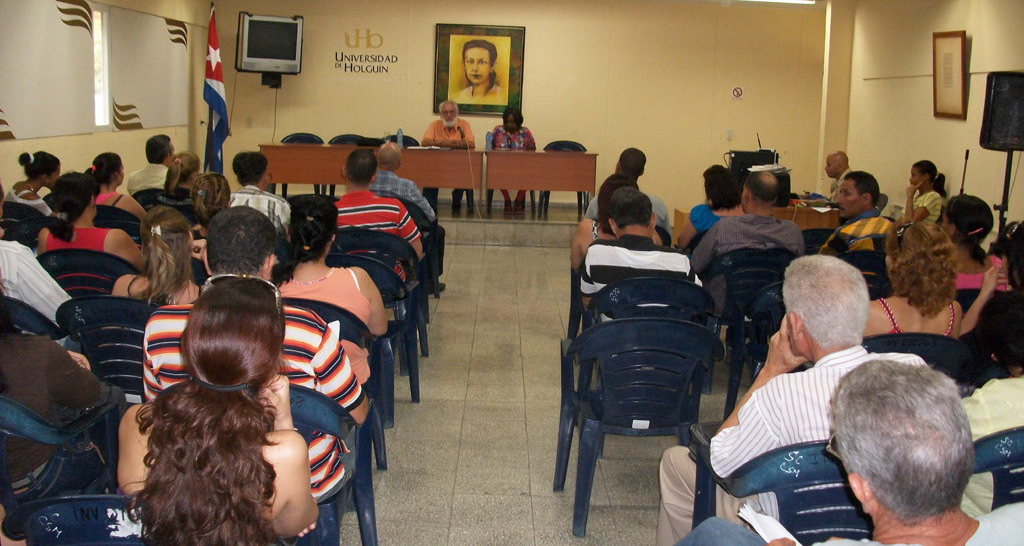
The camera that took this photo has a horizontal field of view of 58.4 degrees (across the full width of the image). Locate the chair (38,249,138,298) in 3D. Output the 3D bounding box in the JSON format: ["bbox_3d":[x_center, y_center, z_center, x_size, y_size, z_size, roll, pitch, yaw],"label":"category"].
[{"bbox_3d":[-1.924,0.252,4.457,0.570,0.830,0.560,2,11,4],"label":"chair"}]

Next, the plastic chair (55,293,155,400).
[{"bbox_3d":[-1.442,0.433,3.680,0.565,0.823,0.535,2,11,3],"label":"plastic chair"}]

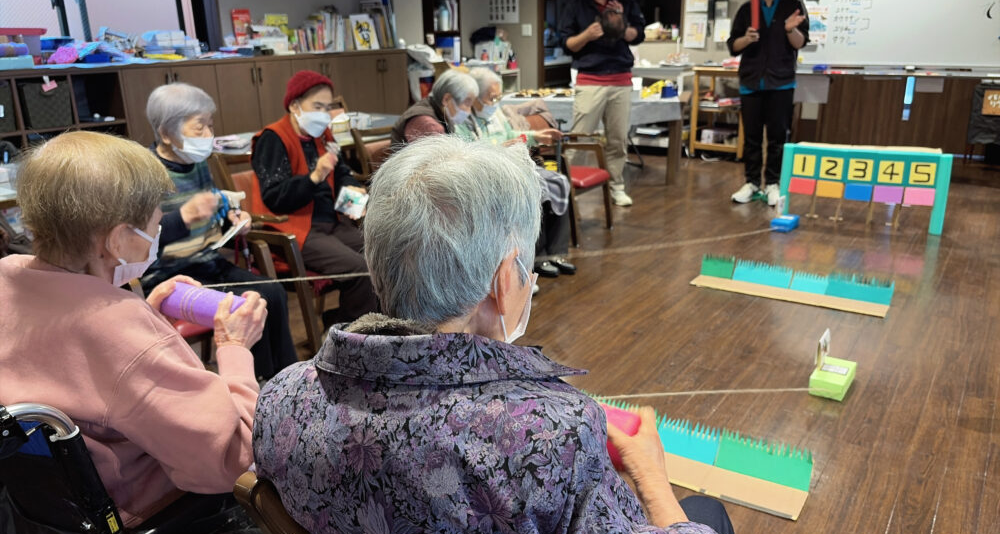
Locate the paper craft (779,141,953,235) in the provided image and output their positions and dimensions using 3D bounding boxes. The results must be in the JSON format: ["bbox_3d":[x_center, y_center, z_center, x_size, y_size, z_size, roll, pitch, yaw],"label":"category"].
[{"bbox_3d":[2.324,-0.516,4.825,0.961,0.487,0.150,10,21,31],"label":"paper craft"}]

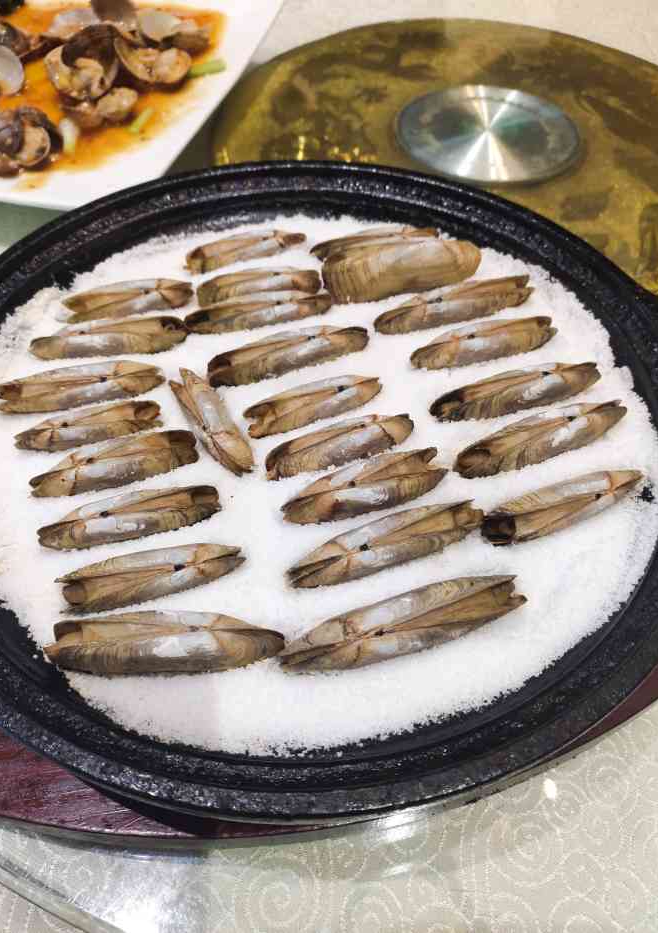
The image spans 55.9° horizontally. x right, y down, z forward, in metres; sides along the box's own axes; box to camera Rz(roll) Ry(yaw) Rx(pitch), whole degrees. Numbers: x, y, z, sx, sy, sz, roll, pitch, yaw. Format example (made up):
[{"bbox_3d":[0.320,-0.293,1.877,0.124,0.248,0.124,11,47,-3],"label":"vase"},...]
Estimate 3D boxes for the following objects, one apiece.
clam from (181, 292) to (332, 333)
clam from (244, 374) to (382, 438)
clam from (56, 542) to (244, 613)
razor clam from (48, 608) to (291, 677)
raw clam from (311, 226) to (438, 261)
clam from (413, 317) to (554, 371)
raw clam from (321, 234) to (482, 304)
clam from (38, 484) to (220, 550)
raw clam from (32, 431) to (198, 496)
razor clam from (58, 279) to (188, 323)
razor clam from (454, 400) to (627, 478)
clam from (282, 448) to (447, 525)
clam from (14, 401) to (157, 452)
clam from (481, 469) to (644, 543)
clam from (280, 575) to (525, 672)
[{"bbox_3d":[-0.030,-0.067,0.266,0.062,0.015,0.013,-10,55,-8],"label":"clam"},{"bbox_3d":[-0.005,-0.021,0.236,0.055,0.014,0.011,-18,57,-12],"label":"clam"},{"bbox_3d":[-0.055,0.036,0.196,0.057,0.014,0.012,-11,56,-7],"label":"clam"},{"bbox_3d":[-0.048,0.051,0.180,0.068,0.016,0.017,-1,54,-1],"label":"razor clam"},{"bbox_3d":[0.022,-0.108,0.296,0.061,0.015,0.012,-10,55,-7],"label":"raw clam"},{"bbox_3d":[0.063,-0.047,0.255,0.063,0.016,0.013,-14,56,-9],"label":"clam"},{"bbox_3d":[0.032,-0.089,0.277,0.071,0.024,0.015,-9,16,-6],"label":"raw clam"},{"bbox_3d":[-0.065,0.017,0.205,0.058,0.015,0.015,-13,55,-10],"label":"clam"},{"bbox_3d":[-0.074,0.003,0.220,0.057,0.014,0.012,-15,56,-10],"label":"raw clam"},{"bbox_3d":[-0.087,-0.072,0.269,0.054,0.014,0.016,-10,55,-7],"label":"razor clam"},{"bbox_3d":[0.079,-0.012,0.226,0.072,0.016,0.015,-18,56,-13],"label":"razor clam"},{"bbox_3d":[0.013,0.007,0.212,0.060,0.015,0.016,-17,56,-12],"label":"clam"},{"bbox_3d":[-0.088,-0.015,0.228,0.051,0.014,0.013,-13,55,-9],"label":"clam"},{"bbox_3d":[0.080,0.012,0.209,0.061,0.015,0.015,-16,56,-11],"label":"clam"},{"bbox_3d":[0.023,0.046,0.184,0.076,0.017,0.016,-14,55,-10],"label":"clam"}]

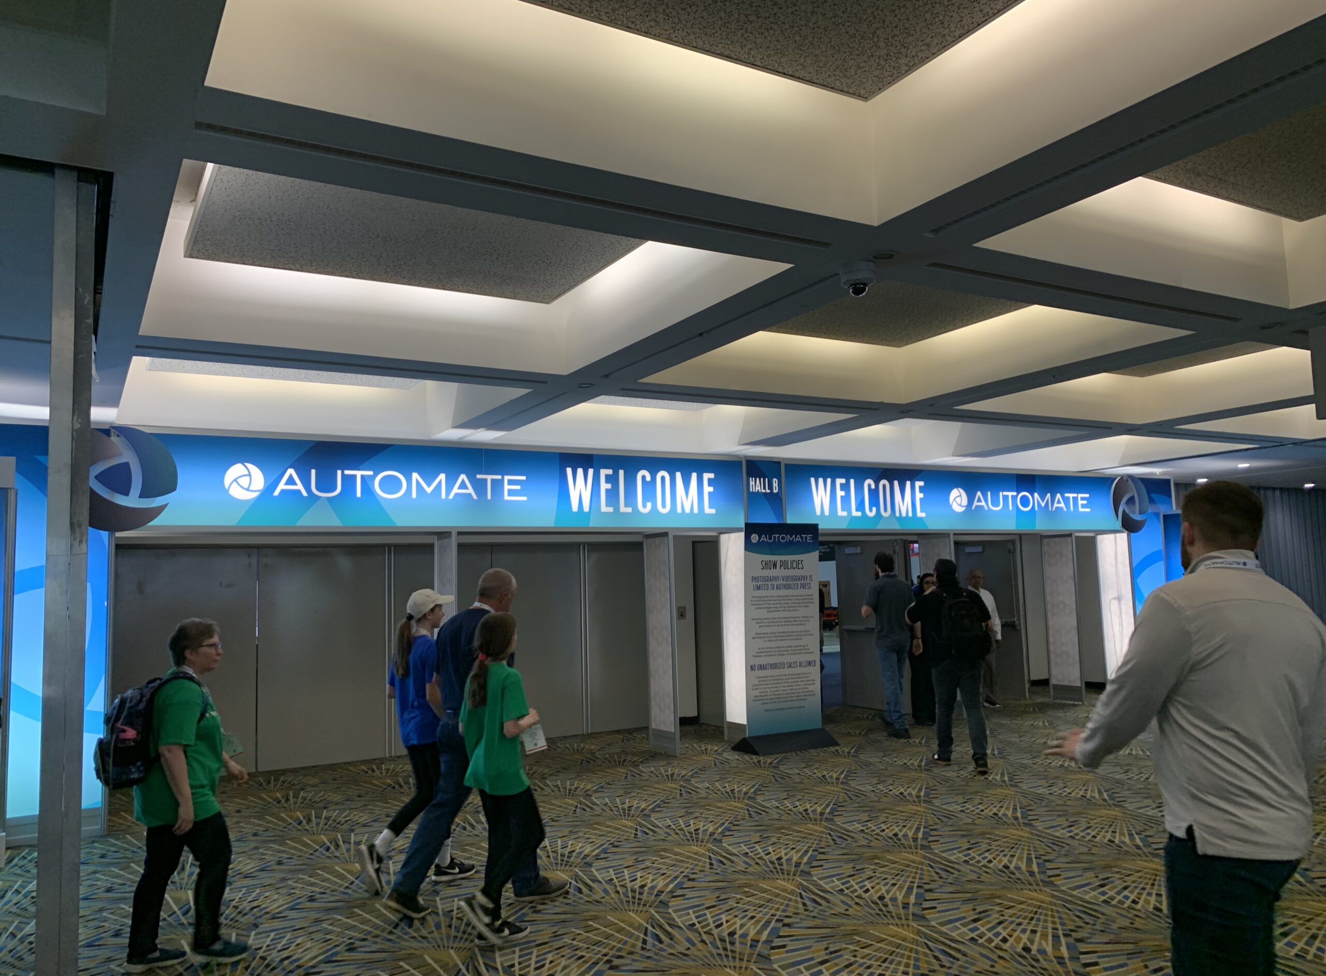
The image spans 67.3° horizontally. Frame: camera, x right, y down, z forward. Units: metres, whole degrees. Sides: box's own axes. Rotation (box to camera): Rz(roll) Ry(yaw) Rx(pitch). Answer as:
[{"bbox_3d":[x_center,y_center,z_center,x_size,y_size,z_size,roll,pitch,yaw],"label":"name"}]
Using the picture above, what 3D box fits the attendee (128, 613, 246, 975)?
[{"bbox_3d":[-2.213,1.386,4.681,0.600,1.550,0.520,1,-6,-22],"label":"attendee"}]

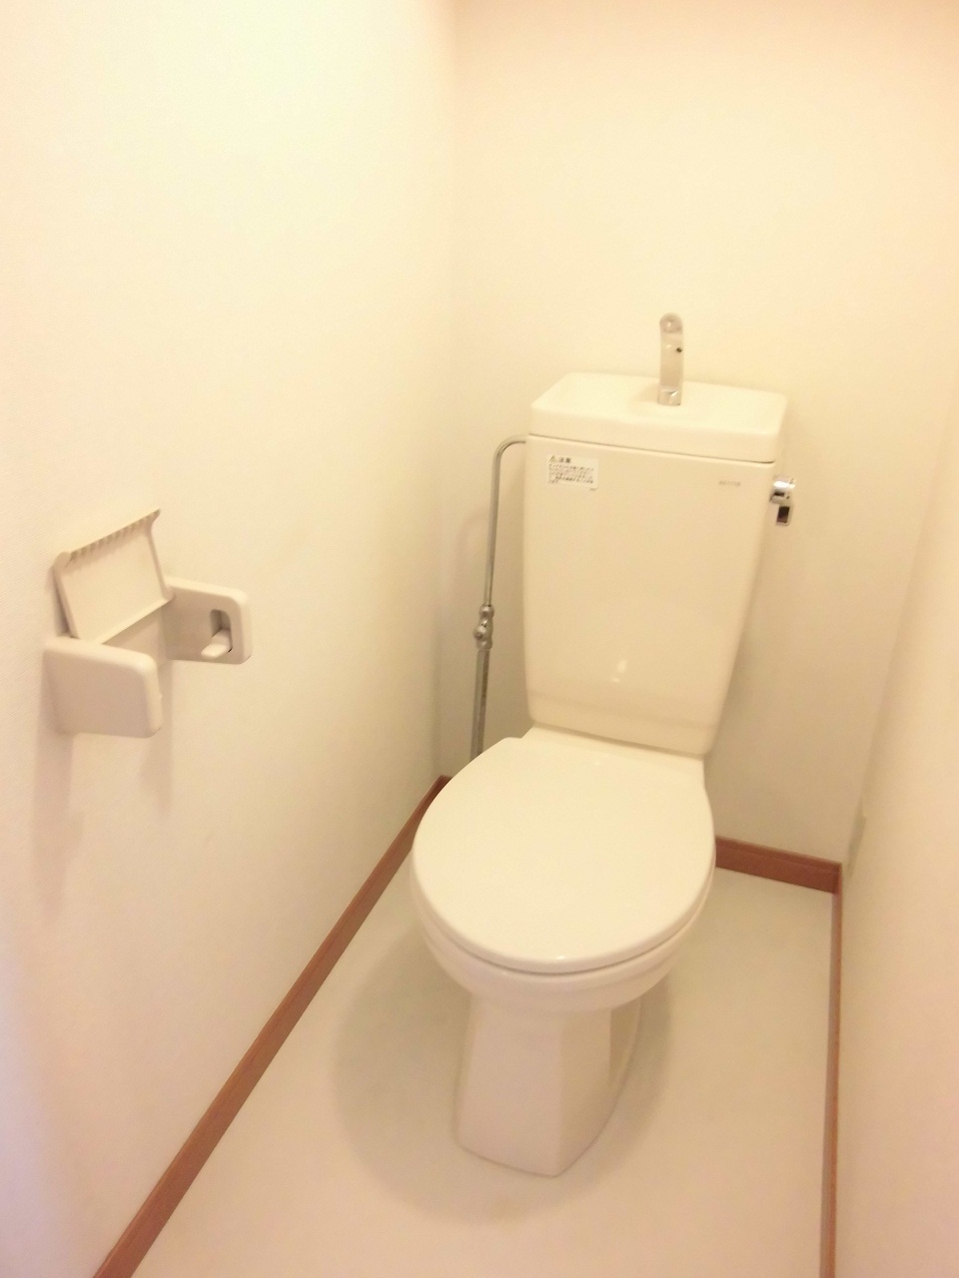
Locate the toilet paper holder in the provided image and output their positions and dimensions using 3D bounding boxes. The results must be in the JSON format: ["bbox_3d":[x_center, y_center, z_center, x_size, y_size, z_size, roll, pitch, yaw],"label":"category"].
[{"bbox_3d":[-0.303,-0.024,0.888,0.090,0.170,0.179,10,27,17],"label":"toilet paper holder"}]

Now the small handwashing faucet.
[{"bbox_3d":[0.272,-0.391,1.351,0.032,0.124,0.070,10,27,17],"label":"small handwashing faucet"}]

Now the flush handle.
[{"bbox_3d":[0.419,-0.191,1.331,0.039,0.065,0.047,10,27,17],"label":"flush handle"}]

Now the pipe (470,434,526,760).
[{"bbox_3d":[0.034,0.049,1.650,0.108,0.811,0.038,10,27,17],"label":"pipe"}]

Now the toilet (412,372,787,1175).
[{"bbox_3d":[0.157,0.160,1.342,0.375,0.889,0.758,11,28,18],"label":"toilet"}]

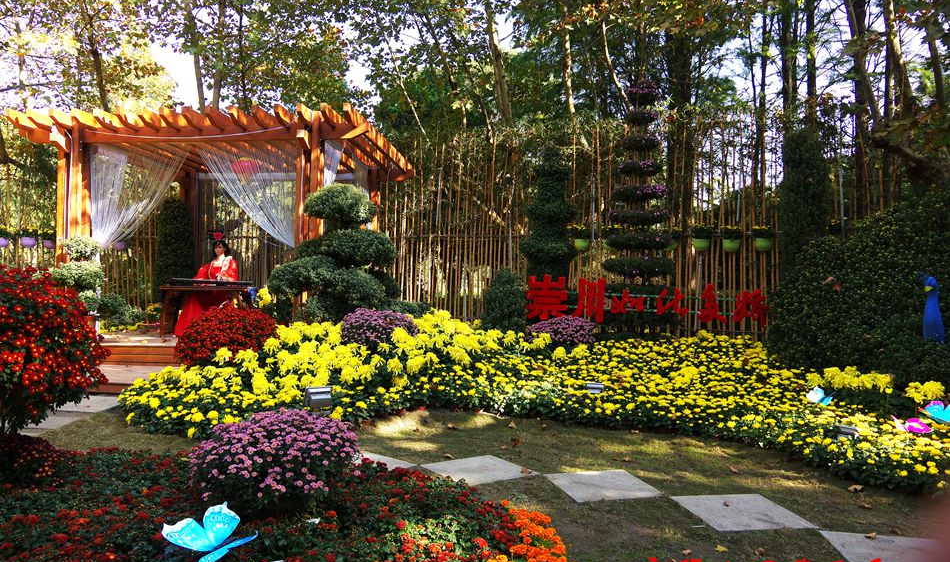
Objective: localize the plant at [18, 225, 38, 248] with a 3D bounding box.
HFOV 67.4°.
[{"bbox_3d":[-8.278,-0.816,13.200,0.363,0.426,0.340,0,1,0],"label":"plant"}]

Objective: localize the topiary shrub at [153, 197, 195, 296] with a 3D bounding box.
[{"bbox_3d":[-5.124,-0.416,12.100,0.699,2.005,0.700,0,1,0],"label":"topiary shrub"}]

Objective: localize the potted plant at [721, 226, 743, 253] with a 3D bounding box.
[{"bbox_3d":[4.539,-0.734,12.600,0.380,0.470,0.360,1,0,5],"label":"potted plant"}]

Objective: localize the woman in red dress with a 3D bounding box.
[{"bbox_3d":[-4.088,0.099,10.800,0.980,1.517,0.750,0,1,7],"label":"woman in red dress"}]

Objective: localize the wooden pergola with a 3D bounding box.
[{"bbox_3d":[-3.360,-0.690,10.700,4.300,2.850,4.400,1,0,5],"label":"wooden pergola"}]

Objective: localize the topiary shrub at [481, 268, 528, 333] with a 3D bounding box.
[{"bbox_3d":[0.476,0.355,11.500,0.760,1.147,0.780,0,1,0],"label":"topiary shrub"}]

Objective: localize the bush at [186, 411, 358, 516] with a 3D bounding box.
[{"bbox_3d":[-1.028,0.905,3.650,0.860,0.523,0.840,0,1,0],"label":"bush"}]

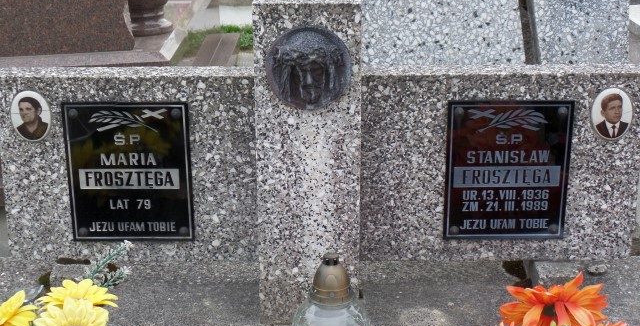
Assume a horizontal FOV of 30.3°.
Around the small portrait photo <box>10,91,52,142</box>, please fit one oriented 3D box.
[{"bbox_3d":[-0.562,-0.091,2.306,0.078,0.105,0.010,0,22,0],"label":"small portrait photo"}]

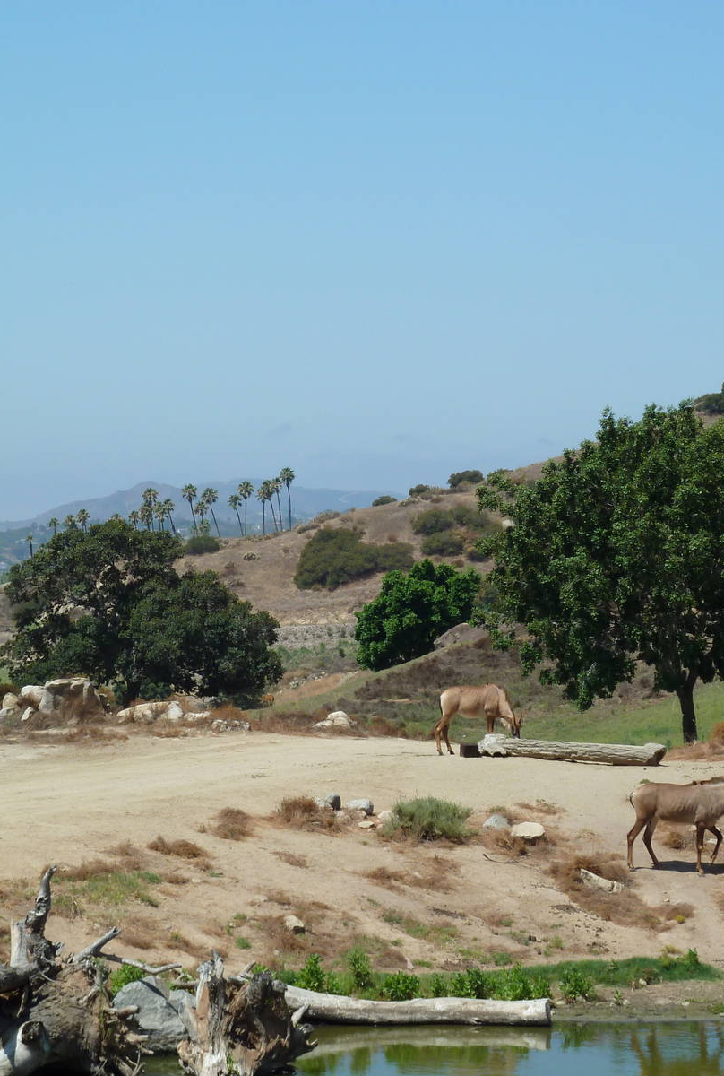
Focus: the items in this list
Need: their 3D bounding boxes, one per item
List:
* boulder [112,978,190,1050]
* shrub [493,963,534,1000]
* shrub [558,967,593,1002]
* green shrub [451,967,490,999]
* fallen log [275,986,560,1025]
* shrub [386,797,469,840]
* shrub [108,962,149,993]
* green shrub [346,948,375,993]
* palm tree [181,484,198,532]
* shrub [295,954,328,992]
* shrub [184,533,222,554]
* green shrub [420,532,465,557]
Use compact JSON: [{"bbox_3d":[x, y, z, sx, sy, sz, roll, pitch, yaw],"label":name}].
[{"bbox_3d":[-2.523,5.712,41.300,1.000,0.890,0.800,0,0,0],"label":"boulder"},{"bbox_3d":[1.935,5.706,44.000,0.530,0.500,0.500,0,0,0],"label":"shrub"},{"bbox_3d":[2.632,5.485,42.300,0.427,0.427,0.400,0,0,0],"label":"shrub"},{"bbox_3d":[1.387,5.700,43.900,0.500,0.470,0.480,0,0,0],"label":"green shrub"},{"bbox_3d":[0.623,5.856,43.000,3.500,0.480,0.420,0,0,0],"label":"fallen log"},{"bbox_3d":[1.079,4.629,56.600,1.390,0.720,1.250,0,0,0],"label":"shrub"},{"bbox_3d":[-2.887,5.463,42.500,0.520,0.420,0.480,0,0,0],"label":"shrub"},{"bbox_3d":[-0.022,5.590,44.500,0.380,0.580,0.380,0,0,0],"label":"green shrub"},{"bbox_3d":[-30.107,-4.873,600.000,2.932,8.827,2.932,0,0,0],"label":"palm tree"},{"bbox_3d":[-0.616,5.380,42.500,0.415,0.499,0.395,0,0,0],"label":"shrub"},{"bbox_3d":[-13.880,0.489,300.000,3.200,1.900,2.900,0,0,0],"label":"shrub"},{"bbox_3d":[6.142,0.466,260.000,3.400,1.900,3.000,0,0,0],"label":"green shrub"}]

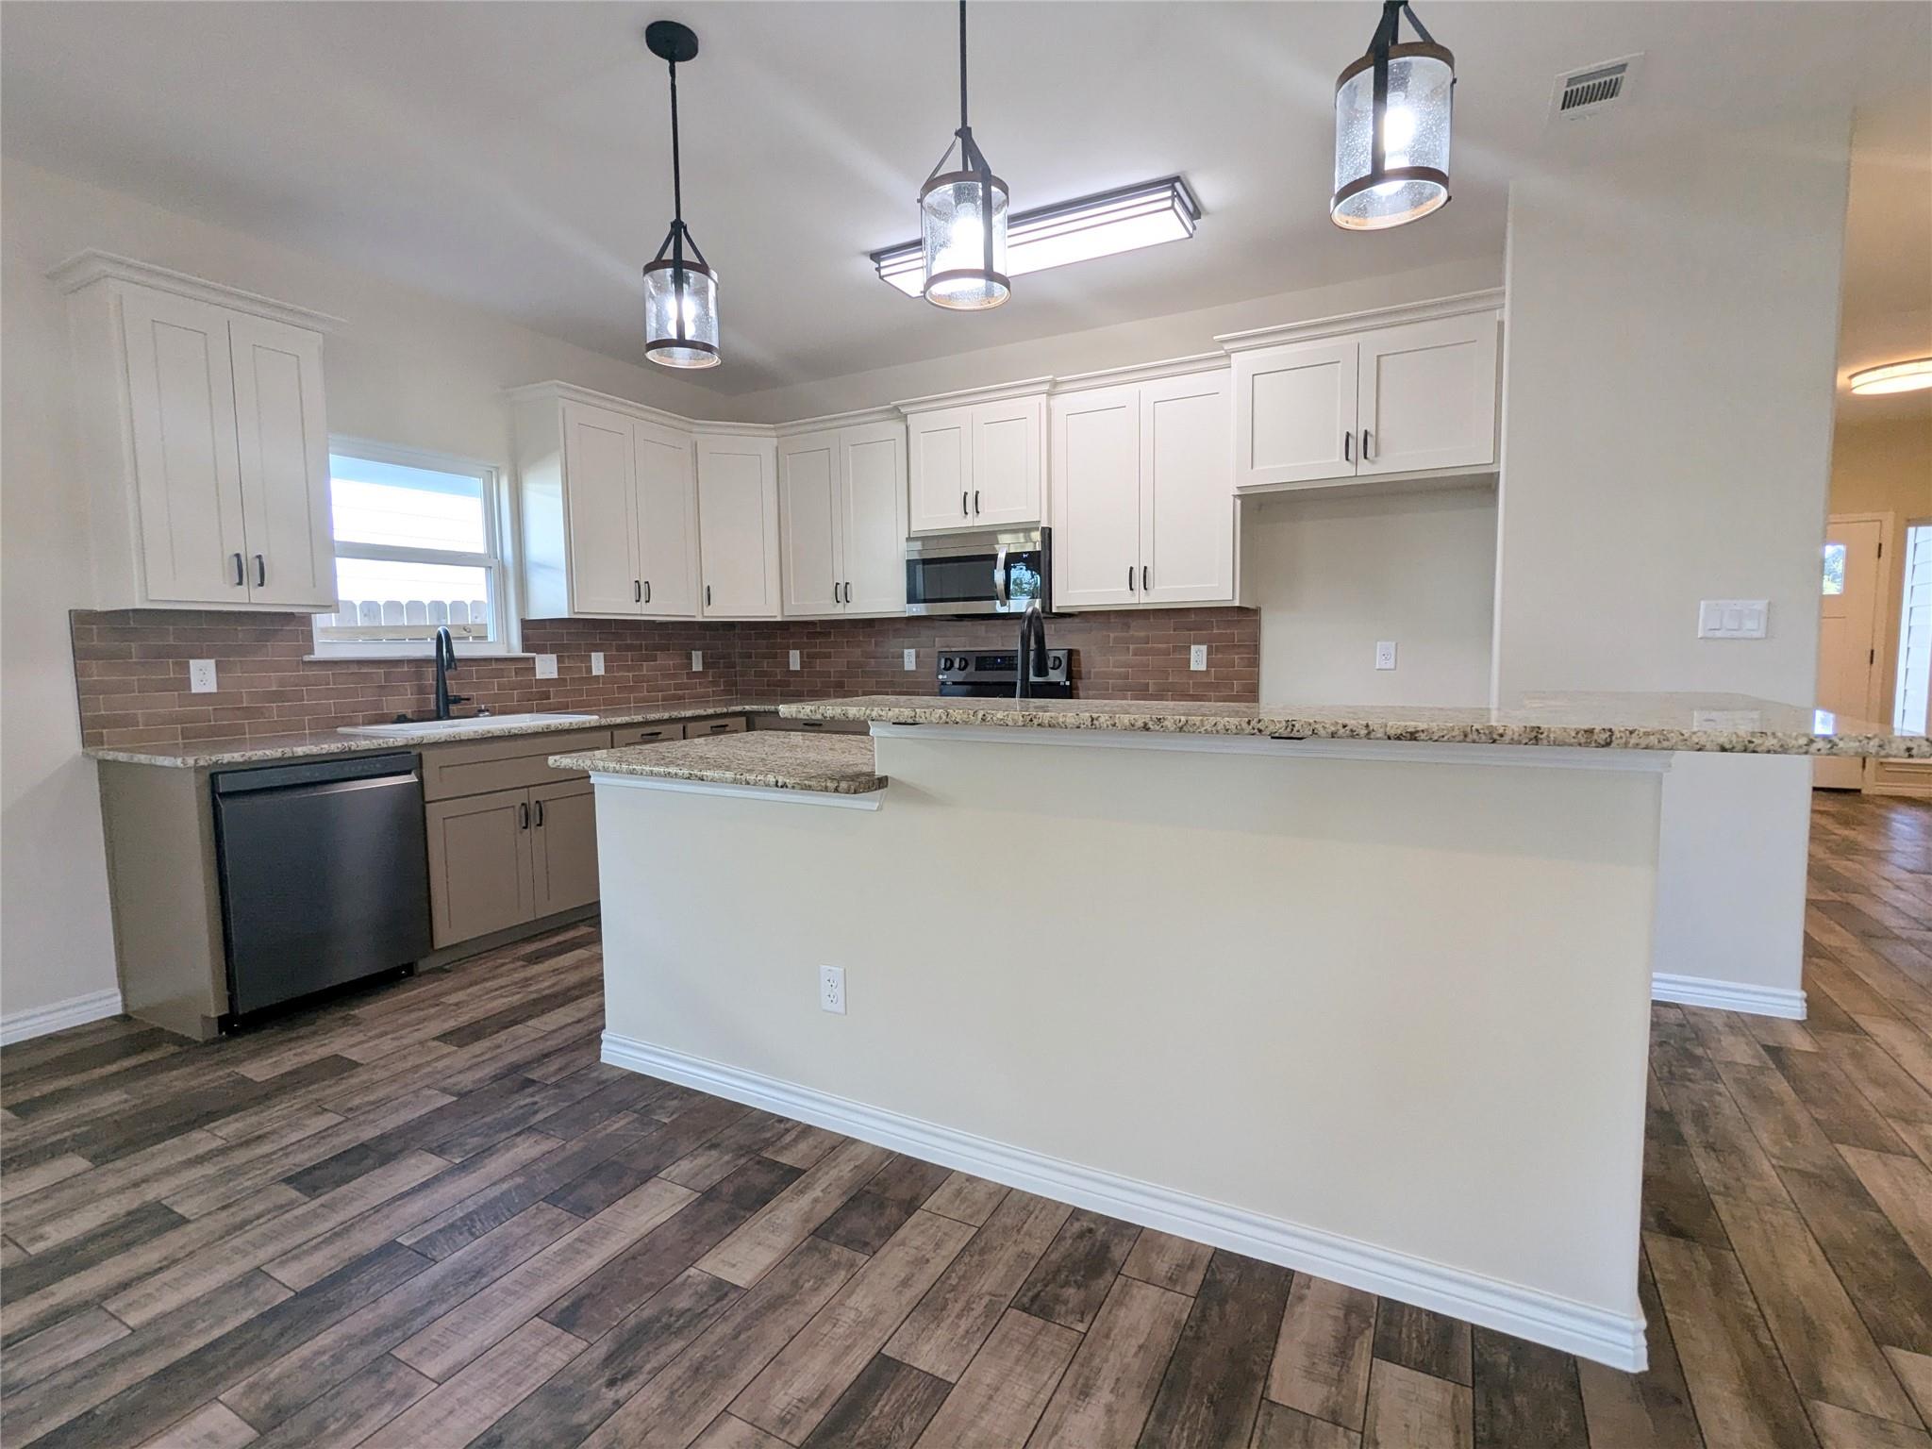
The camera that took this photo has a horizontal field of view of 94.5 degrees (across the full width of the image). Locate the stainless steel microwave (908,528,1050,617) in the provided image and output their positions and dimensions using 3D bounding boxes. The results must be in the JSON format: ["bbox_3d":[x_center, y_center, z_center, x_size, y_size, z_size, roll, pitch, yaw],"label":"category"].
[{"bbox_3d":[0.124,-0.749,4.517,0.755,0.400,0.430,2,6,28],"label":"stainless steel microwave"}]

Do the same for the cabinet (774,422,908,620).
[{"bbox_3d":[-0.583,-1.095,4.924,0.896,1.033,0.335,2,6,28],"label":"cabinet"}]

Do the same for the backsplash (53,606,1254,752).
[{"bbox_3d":[-0.767,-0.227,3.533,3.184,0.452,3.100,2,6,28],"label":"backsplash"}]

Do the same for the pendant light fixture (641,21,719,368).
[{"bbox_3d":[-0.733,-1.330,2.268,0.190,0.770,0.190,2,6,28],"label":"pendant light fixture"}]

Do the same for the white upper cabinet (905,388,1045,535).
[{"bbox_3d":[0.120,-1.256,4.411,0.765,0.643,0.364,2,6,28],"label":"white upper cabinet"}]

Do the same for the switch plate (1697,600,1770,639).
[{"bbox_3d":[2.423,-0.330,2.817,0.165,0.118,0.012,2,6,28],"label":"switch plate"}]

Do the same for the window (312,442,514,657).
[{"bbox_3d":[-2.412,-0.742,3.913,0.110,0.875,0.902,2,6,28],"label":"window"}]

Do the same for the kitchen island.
[{"bbox_3d":[0.222,0.471,2.195,2.713,1.077,1.000,2,6,28],"label":"kitchen island"}]

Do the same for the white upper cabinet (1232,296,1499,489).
[{"bbox_3d":[1.594,-1.256,3.599,0.939,0.620,0.384,2,6,28],"label":"white upper cabinet"}]

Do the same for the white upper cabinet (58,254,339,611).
[{"bbox_3d":[-2.586,-0.922,3.078,0.350,1.058,0.645,2,6,28],"label":"white upper cabinet"}]

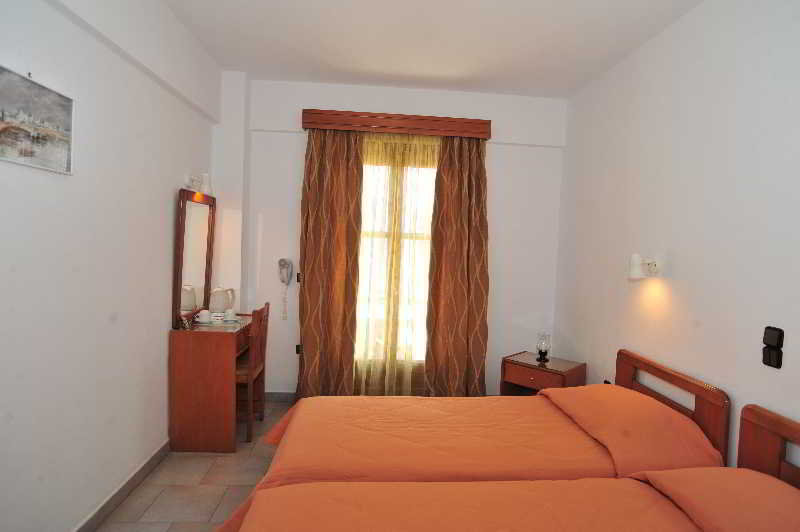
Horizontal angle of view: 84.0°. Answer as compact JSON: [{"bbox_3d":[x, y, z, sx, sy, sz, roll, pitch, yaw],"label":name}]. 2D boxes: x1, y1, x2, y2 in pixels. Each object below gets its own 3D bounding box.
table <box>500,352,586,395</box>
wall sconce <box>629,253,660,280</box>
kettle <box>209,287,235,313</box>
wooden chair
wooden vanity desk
[{"bbox_3d":[1.027,0.963,3.203,0.459,0.556,0.356,6,5,43],"label":"table"},{"bbox_3d":[1.342,0.001,2.447,0.136,0.142,0.111,2,3,-3],"label":"wall sconce"},{"bbox_3d":[-1.282,0.246,3.200,0.174,0.206,0.128,1,4,-13],"label":"kettle"},{"bbox_3d":[-1.187,0.719,3.115,0.425,0.878,0.386,2,3,-3],"label":"wooden chair"},{"bbox_3d":[-1.243,0.772,3.061,0.398,0.774,0.584,2,3,-3],"label":"wooden vanity desk"}]

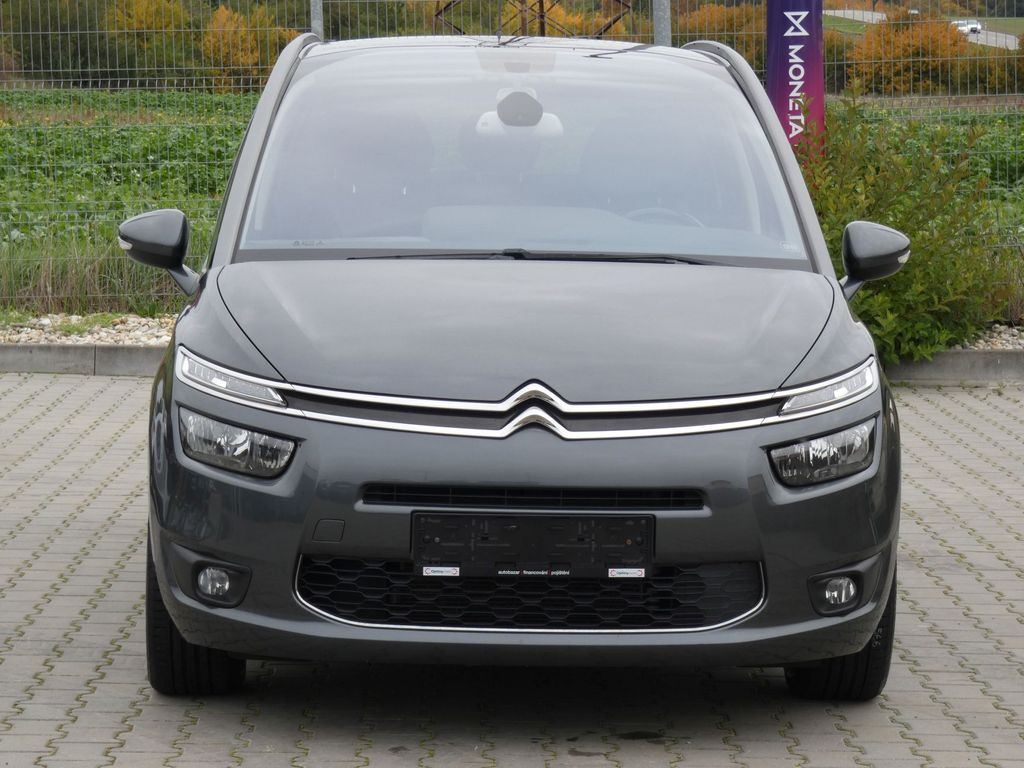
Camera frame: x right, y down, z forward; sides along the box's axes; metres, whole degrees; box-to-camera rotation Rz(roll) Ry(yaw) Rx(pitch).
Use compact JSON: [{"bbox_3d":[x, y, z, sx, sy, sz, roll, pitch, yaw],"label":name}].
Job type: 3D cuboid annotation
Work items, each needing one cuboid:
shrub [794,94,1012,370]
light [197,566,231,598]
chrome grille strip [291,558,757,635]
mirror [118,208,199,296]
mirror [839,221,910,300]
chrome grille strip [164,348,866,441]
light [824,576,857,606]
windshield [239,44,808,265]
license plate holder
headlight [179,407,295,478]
[{"bbox_3d":[2.123,-0.833,18.400,1.220,1.450,1.150,1,5,-2],"label":"shrub"},{"bbox_3d":[-0.679,0.450,7.752,0.080,0.074,0.065,1,5,-2],"label":"light"},{"bbox_3d":[0.044,0.466,7.601,1.050,0.165,0.130,1,5,-2],"label":"chrome grille strip"},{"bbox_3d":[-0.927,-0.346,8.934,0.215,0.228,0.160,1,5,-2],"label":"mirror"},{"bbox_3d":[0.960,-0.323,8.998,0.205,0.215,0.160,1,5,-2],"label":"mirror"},{"bbox_3d":[0.045,0.024,7.783,1.670,0.170,0.500,1,5,-2],"label":"chrome grille strip"},{"bbox_3d":[0.752,0.474,7.800,0.080,0.074,0.065,1,5,-2],"label":"light"},{"bbox_3d":[0.016,-0.620,8.937,1.450,0.200,1.220,1,31,-2],"label":"windshield"},{"bbox_3d":[0.049,0.359,7.511,0.533,0.138,0.030,1,5,-2],"label":"license plate holder"},{"bbox_3d":[-0.629,0.136,7.786,0.285,0.150,0.230,1,5,-2],"label":"headlight"}]

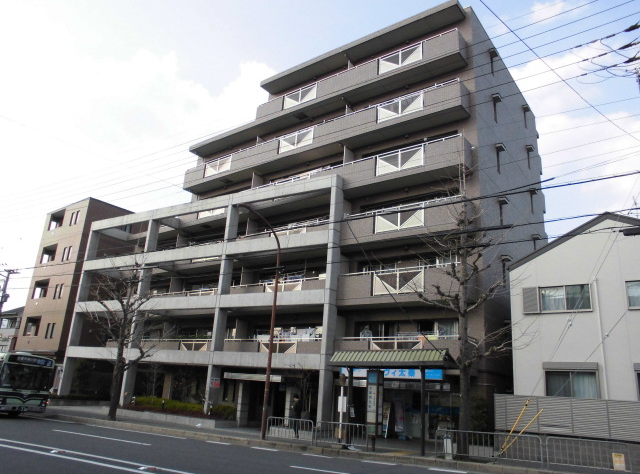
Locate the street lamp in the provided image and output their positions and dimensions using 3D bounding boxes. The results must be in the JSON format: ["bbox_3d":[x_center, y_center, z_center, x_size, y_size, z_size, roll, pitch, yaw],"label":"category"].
[{"bbox_3d":[-2.578,3.087,17.673,0.350,8.360,2.810,-7,-19,32],"label":"street lamp"}]

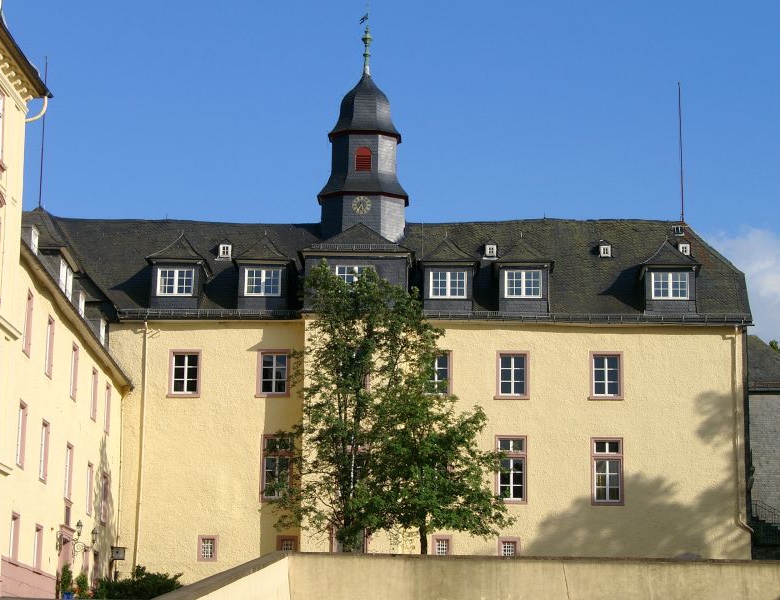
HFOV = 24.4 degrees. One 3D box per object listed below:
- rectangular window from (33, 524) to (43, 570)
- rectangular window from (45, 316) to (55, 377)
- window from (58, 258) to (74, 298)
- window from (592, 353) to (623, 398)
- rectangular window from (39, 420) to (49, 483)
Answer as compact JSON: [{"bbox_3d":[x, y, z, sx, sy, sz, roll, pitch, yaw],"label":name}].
[{"bbox_3d":[-11.516,8.109,58.685,0.250,1.530,1.350,1,-13,0],"label":"rectangular window"},{"bbox_3d":[-10.991,1.528,57.973,0.200,1.930,1.150,0,-13,0],"label":"rectangular window"},{"bbox_3d":[-11.941,-0.692,66.323,0.400,1.170,2.450,1,-13,0],"label":"window"},{"bbox_3d":[8.818,3.101,73.270,1.320,2.000,0.200,0,-13,1],"label":"window"},{"bbox_3d":[-11.023,4.825,57.184,0.200,1.950,1.150,0,-13,0],"label":"rectangular window"}]

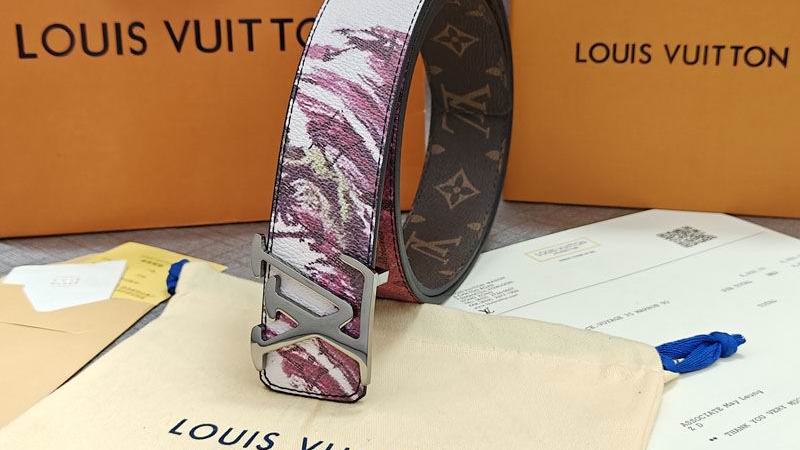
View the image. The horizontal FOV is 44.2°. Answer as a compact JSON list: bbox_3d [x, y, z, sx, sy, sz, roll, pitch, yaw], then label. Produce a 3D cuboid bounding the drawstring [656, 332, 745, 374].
[{"bbox_3d":[0.109,0.047,0.357,0.034,0.010,0.015,-5,20,-14],"label":"drawstring"}]

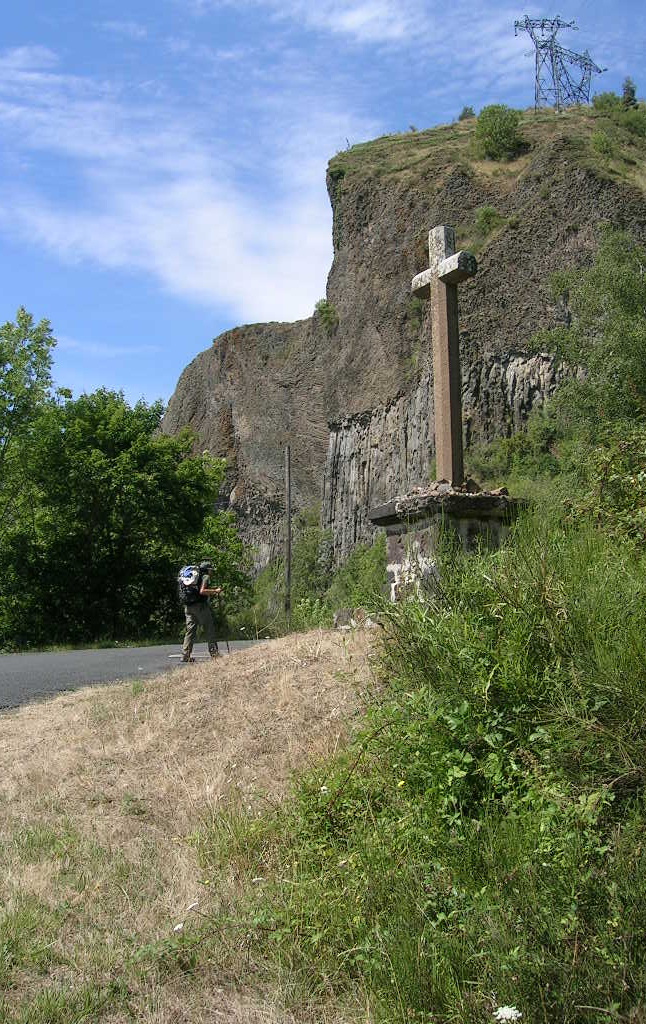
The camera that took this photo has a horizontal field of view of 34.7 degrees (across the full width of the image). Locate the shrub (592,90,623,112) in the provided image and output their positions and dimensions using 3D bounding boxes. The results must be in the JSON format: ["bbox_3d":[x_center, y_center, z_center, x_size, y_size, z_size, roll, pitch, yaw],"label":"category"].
[{"bbox_3d":[66.261,-95.945,242.000,6.800,5.200,6.000,0,-10,0],"label":"shrub"}]

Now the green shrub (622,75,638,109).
[{"bbox_3d":[71.637,-98.282,242.000,3.700,8.300,3.700,0,-10,0],"label":"green shrub"}]

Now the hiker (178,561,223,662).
[{"bbox_3d":[-2.055,1.662,17.300,0.660,1.700,0.520,5,-11,-31],"label":"hiker"}]

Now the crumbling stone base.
[{"bbox_3d":[1.387,0.464,11.578,1.230,1.260,1.230,6,-12,-35],"label":"crumbling stone base"}]

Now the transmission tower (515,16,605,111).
[{"bbox_3d":[59.971,-113.489,262.000,21.000,26.000,10.000,-1,-10,3],"label":"transmission tower"}]

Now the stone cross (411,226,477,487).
[{"bbox_3d":[1.403,-1.794,11.956,0.250,3.100,0.800,6,-12,-35],"label":"stone cross"}]

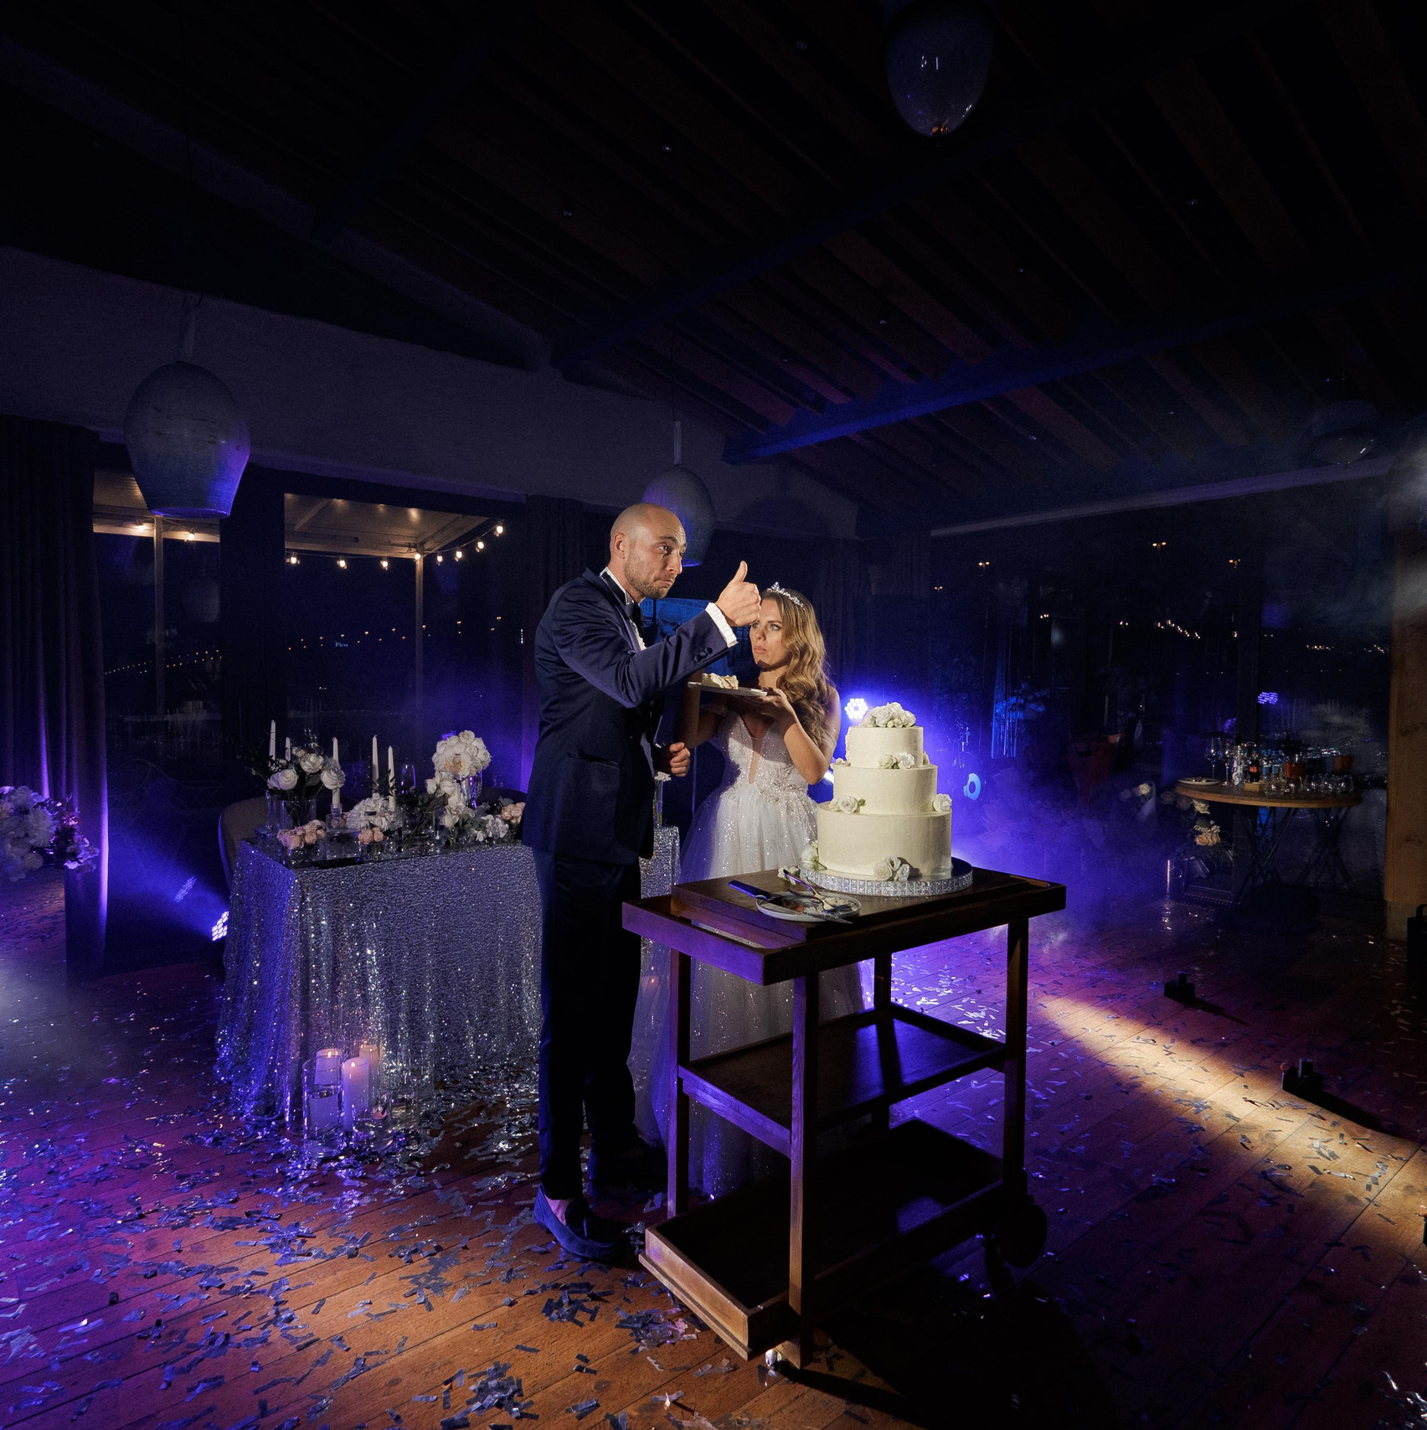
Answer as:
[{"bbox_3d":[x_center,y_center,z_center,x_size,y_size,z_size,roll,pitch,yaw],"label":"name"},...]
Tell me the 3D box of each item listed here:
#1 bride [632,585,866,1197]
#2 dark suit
[{"bbox_3d":[0.115,0.438,2.568,0.700,1.610,0.700,1,1,22],"label":"bride"},{"bbox_3d":[-0.195,0.426,2.208,0.500,1.550,0.510,1,1,14],"label":"dark suit"}]

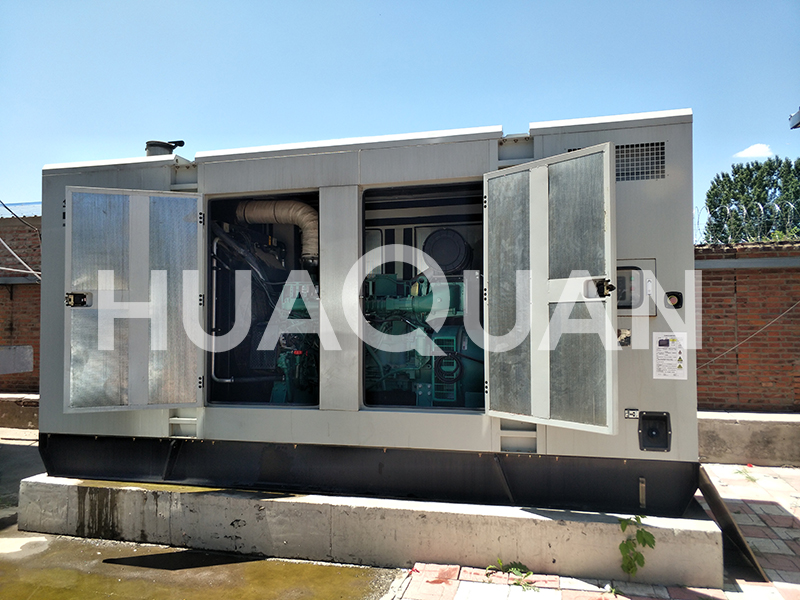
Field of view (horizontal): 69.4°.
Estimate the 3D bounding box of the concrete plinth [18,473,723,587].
[{"bbox_3d":[-0.329,1.587,4.916,5.000,0.348,2.035,-1,-2,13],"label":"concrete plinth"}]

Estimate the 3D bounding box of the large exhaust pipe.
[{"bbox_3d":[-1.068,-0.585,5.094,0.850,0.605,0.230,-1,-2,13],"label":"large exhaust pipe"}]

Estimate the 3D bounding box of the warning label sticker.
[{"bbox_3d":[1.670,0.347,3.571,0.190,0.290,0.005,-1,-2,14],"label":"warning label sticker"}]

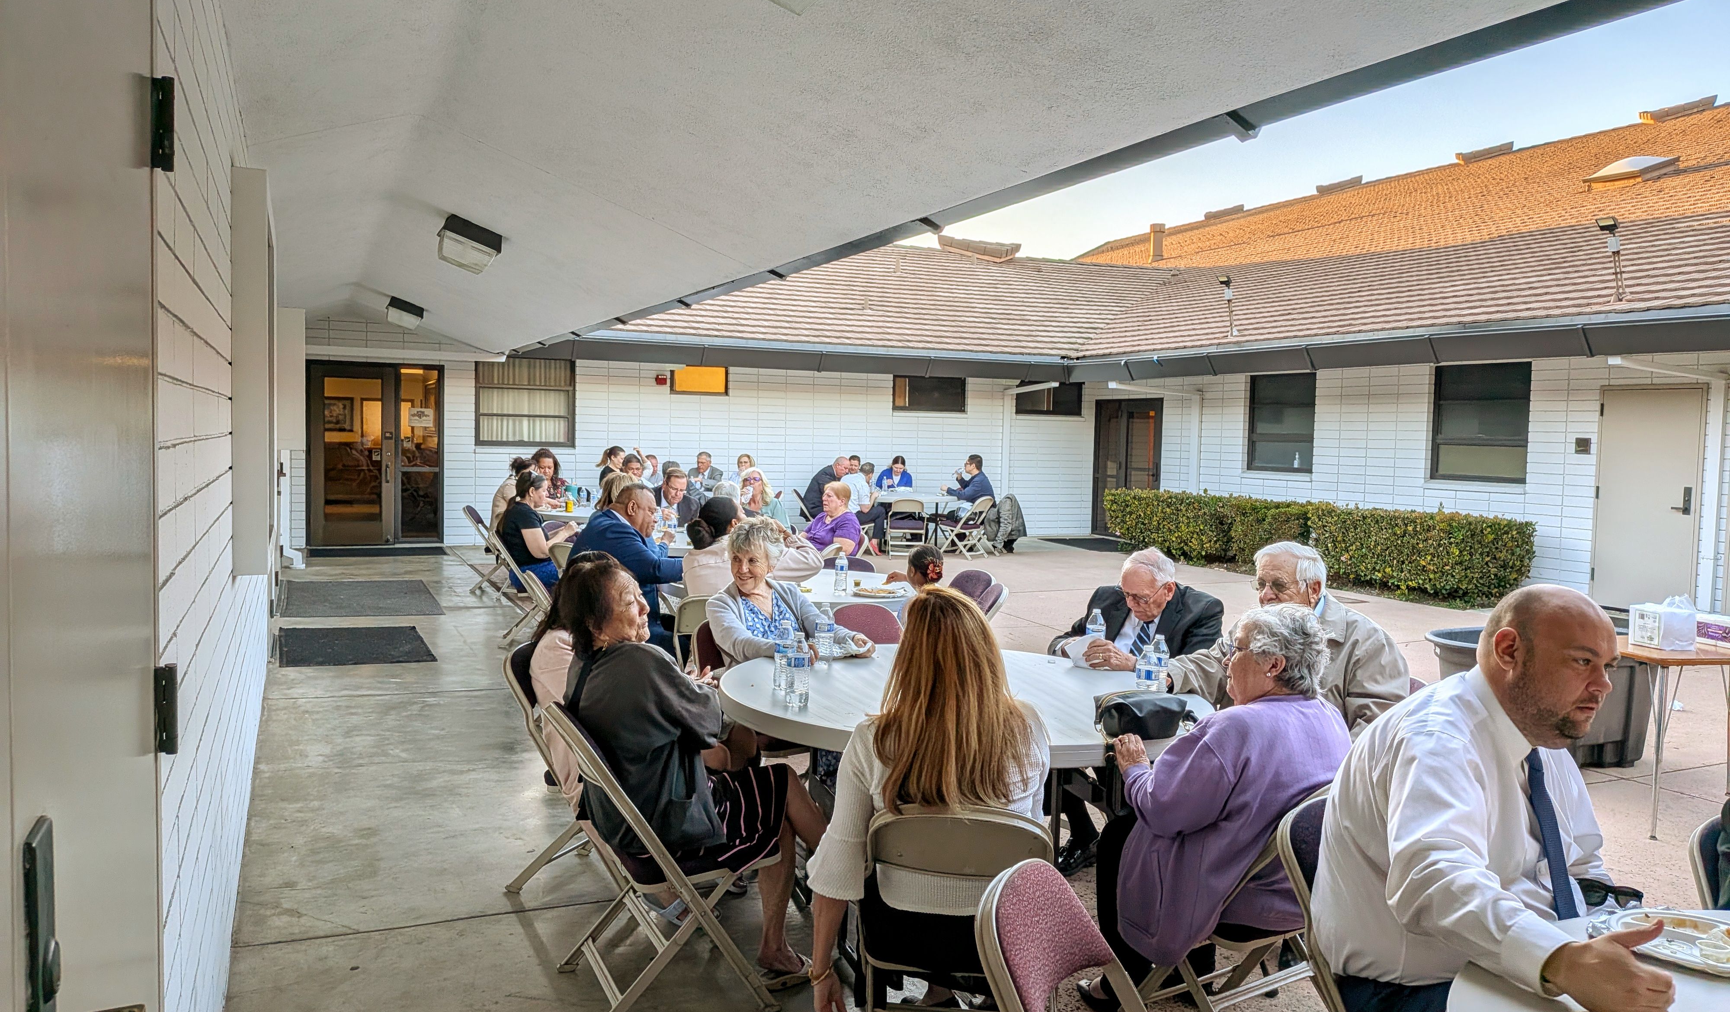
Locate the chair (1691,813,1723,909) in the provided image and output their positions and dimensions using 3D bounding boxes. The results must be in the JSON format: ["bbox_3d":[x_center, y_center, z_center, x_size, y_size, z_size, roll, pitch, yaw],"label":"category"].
[{"bbox_3d":[1.910,1.014,2.210,0.460,0.770,0.520,1,3,-5],"label":"chair"}]

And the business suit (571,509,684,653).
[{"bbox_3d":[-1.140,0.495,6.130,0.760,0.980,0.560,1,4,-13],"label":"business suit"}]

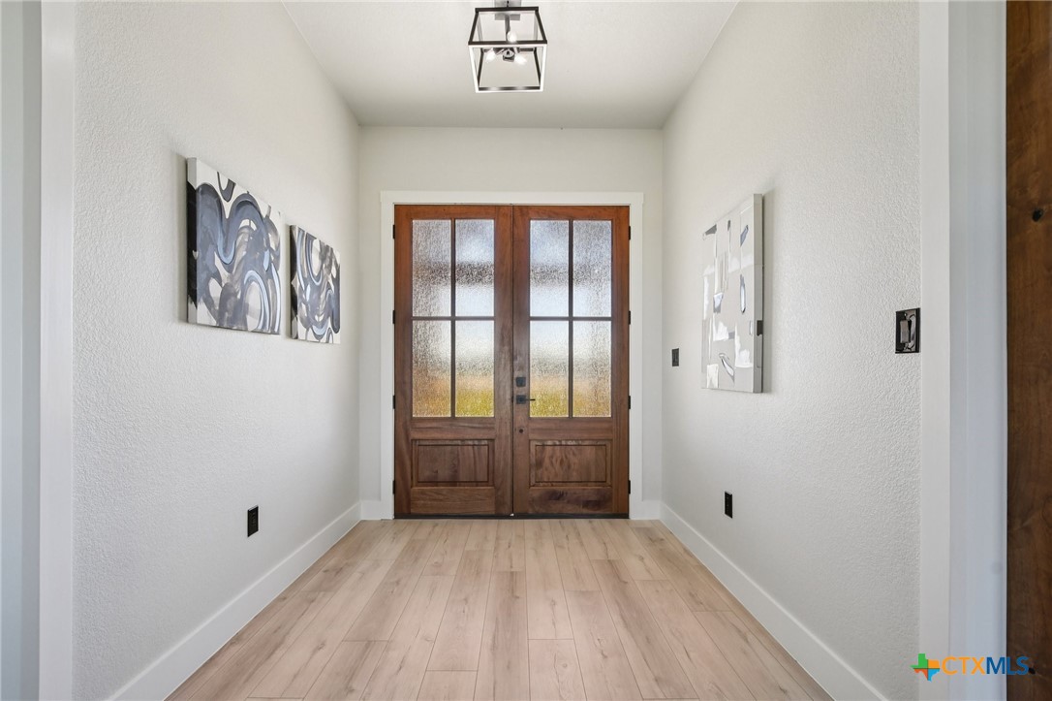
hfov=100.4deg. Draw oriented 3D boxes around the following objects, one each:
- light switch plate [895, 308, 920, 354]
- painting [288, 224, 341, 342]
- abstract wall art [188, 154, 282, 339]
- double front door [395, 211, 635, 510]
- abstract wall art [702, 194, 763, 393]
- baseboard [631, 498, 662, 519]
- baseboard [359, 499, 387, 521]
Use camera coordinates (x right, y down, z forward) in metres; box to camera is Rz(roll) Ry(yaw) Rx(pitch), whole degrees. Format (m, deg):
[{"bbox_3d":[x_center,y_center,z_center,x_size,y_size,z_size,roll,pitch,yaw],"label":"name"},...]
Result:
[{"bbox_3d":[1.098,-0.053,1.261,0.009,0.125,0.077,0,-2,-1],"label":"light switch plate"},{"bbox_3d":[-1.259,-0.365,2.658,0.036,0.628,0.569,0,-2,-1],"label":"painting"},{"bbox_3d":[-1.248,-0.400,1.925,0.036,0.622,0.590,0,-2,-1],"label":"abstract wall art"},{"bbox_3d":[-0.106,0.087,3.430,1.829,2.426,0.050,0,-2,-1],"label":"double front door"},{"bbox_3d":[1.066,-0.247,2.305,0.040,0.918,0.568,0,-2,-1],"label":"abstract wall art"},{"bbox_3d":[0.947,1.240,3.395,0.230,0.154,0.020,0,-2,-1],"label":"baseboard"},{"bbox_3d":[-1.176,1.240,3.395,0.222,0.154,0.020,0,-2,-1],"label":"baseboard"}]

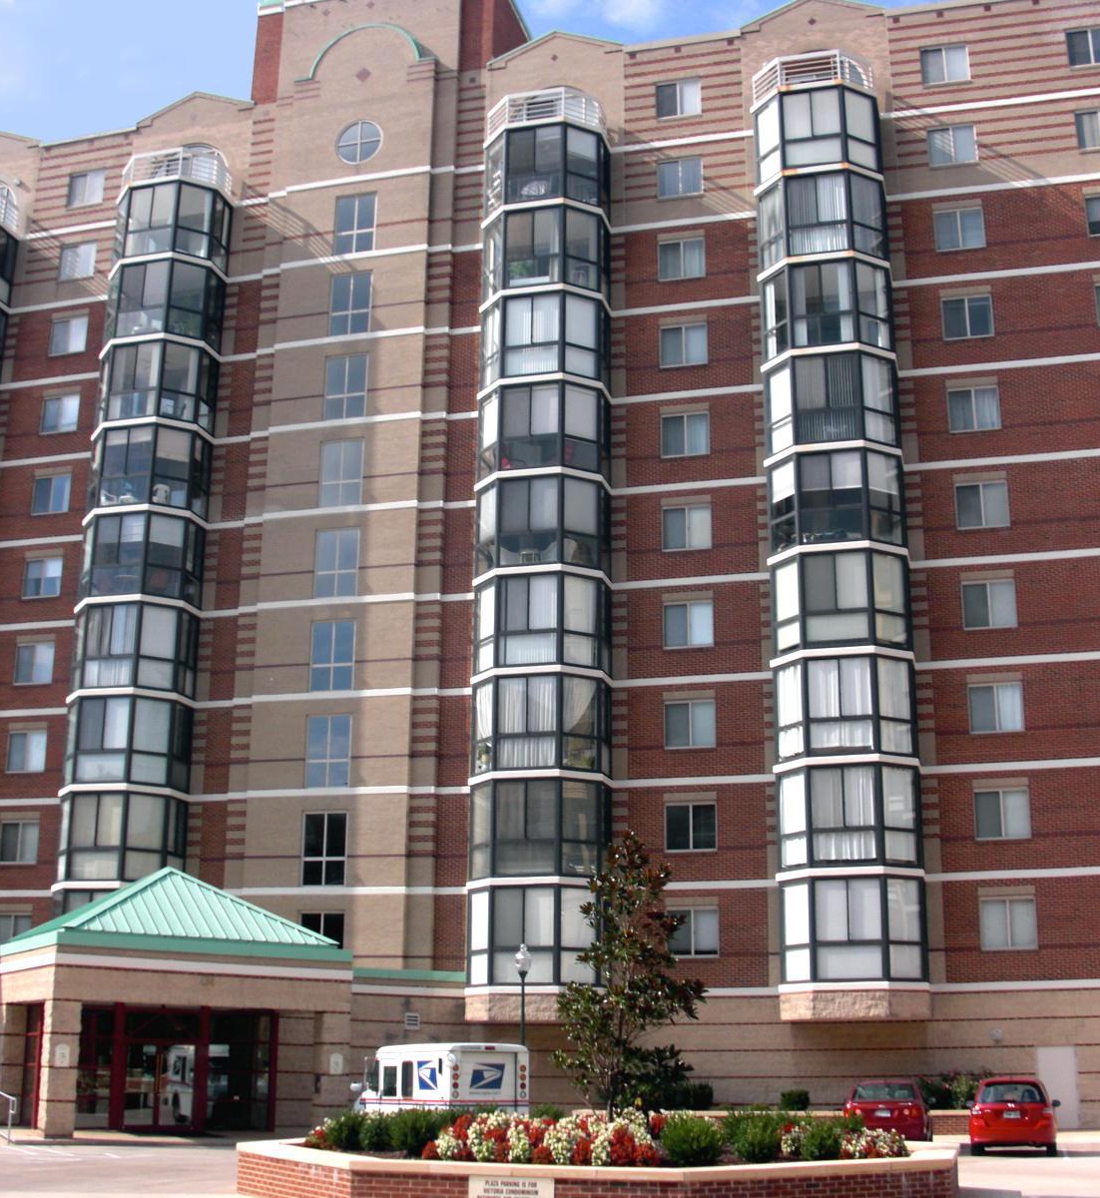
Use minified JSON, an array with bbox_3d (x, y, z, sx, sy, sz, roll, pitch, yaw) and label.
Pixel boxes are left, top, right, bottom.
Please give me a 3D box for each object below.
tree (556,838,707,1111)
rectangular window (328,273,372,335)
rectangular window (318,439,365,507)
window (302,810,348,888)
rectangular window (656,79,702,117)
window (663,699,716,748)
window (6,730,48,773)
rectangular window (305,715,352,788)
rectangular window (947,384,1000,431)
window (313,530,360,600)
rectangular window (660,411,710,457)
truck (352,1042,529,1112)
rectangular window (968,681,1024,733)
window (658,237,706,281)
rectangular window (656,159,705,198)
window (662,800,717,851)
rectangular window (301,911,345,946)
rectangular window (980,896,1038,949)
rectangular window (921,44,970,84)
[{"bbox_3d":[0.993,4.845,20.860,1.942,3.972,1.884,-4,-17,15],"label":"tree"},{"bbox_3d":[-6.141,-9.077,51.092,1.380,2.130,0.130,-4,-17,15],"label":"rectangular window"},{"bbox_3d":[-6.061,-3.654,48.415,1.335,2.000,0.140,-4,-17,15],"label":"rectangular window"},{"bbox_3d":[-6.210,6.904,45.832,1.321,2.057,0.140,-4,-17,15],"label":"window"},{"bbox_3d":[3.875,-15.057,49.986,1.365,1.267,0.150,-4,-17,15],"label":"rectangular window"},{"bbox_3d":[3.766,3.378,44.967,1.390,1.290,0.130,-4,-17,15],"label":"window"},{"bbox_3d":[-15.815,4.624,50.247,1.390,1.290,0.130,-4,-17,15],"label":"window"},{"bbox_3d":[-6.189,4.270,46.566,1.300,2.040,0.150,-4,-17,15],"label":"rectangular window"},{"bbox_3d":[11.498,-5.103,44.883,1.367,1.258,0.140,-4,-17,15],"label":"rectangular window"},{"bbox_3d":[-6.152,-1.026,48.170,1.321,2.057,0.140,-4,-17,15],"label":"window"},{"bbox_3d":[3.774,-4.567,46.268,1.350,1.240,0.140,-4,-17,15],"label":"rectangular window"},{"bbox_3d":[-2.445,10.422,34.857,1.980,2.150,4.450,12,-20,-33],"label":"truck"},{"bbox_3d":[11.362,2.745,42.249,1.340,1.230,0.120,-4,-17,15],"label":"rectangular window"},{"bbox_3d":[3.842,-9.892,48.375,1.365,1.267,0.150,-4,-17,15],"label":"window"},{"bbox_3d":[3.823,-12.300,48.604,1.350,1.240,0.140,-4,-17,15],"label":"rectangular window"},{"bbox_3d":[3.749,6.039,44.170,1.390,1.290,0.130,-4,-17,15],"label":"window"},{"bbox_3d":[-6.252,9.557,45.217,1.307,2.029,0.120,-4,-17,15],"label":"rectangular window"},{"bbox_3d":[11.319,8.007,41.005,1.367,1.258,0.140,-4,-17,15],"label":"rectangular window"},{"bbox_3d":[11.492,-15.493,48.211,1.340,1.290,0.150,-4,-17,15],"label":"rectangular window"}]

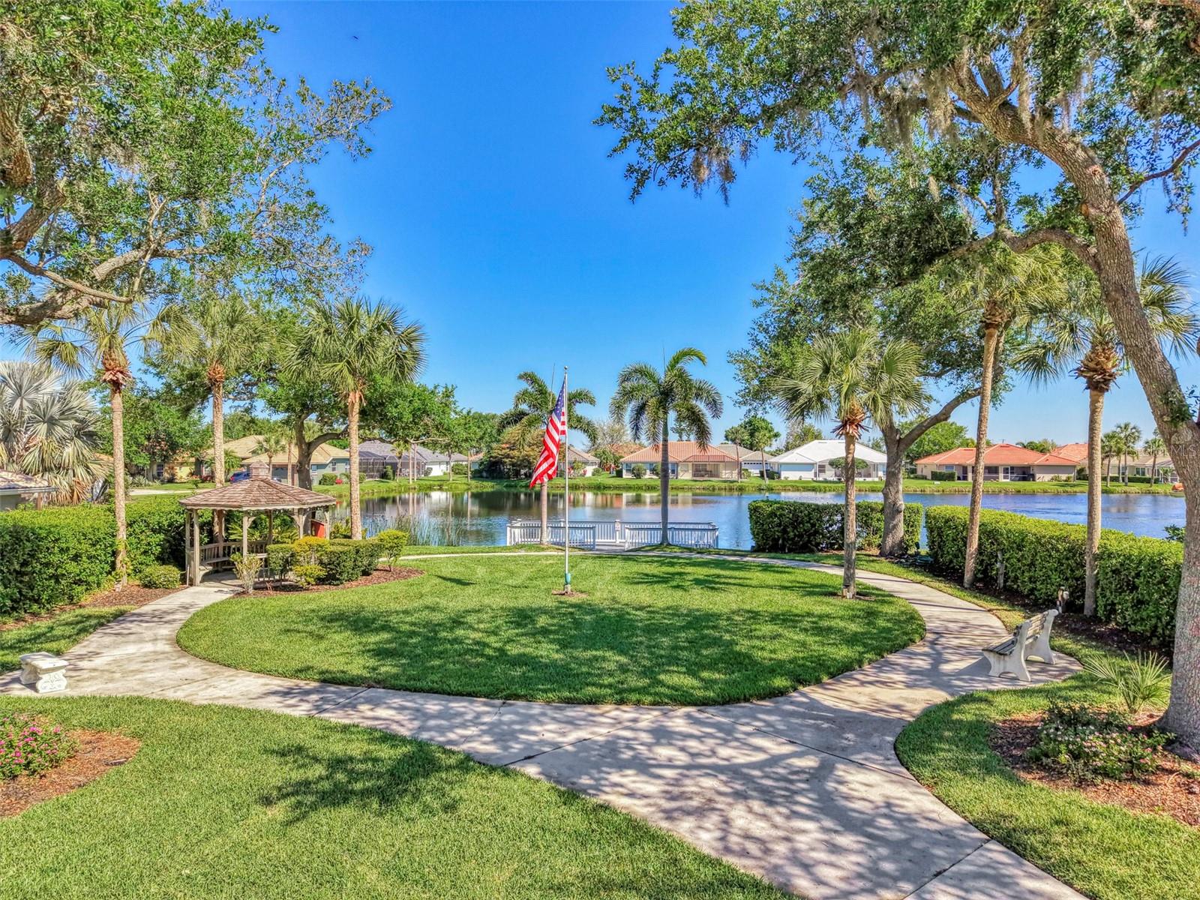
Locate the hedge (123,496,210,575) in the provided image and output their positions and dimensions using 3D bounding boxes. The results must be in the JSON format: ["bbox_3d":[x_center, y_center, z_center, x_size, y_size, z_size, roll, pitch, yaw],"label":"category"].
[{"bbox_3d":[-13.300,2.778,25.483,1.800,1.960,4.400,0,0,0],"label":"hedge"}]

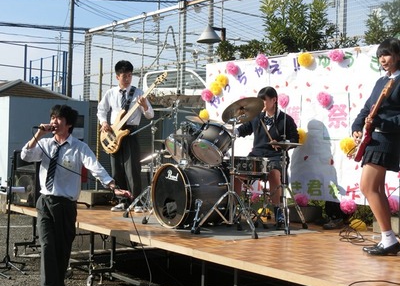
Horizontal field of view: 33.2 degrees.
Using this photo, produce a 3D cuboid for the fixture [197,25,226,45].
[{"bbox_3d":[0.177,-1.667,10.300,0.470,0.290,0.380,-1,2,-37],"label":"fixture"}]

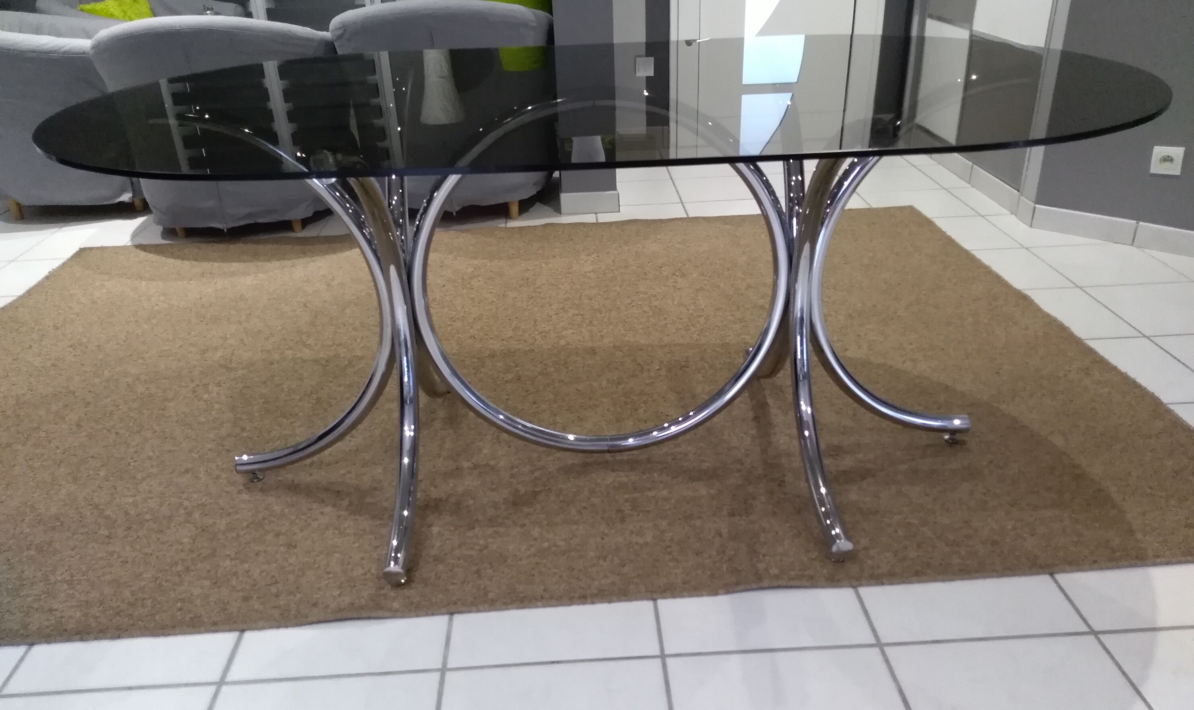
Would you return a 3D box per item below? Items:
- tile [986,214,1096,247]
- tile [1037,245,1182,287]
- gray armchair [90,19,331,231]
[{"bbox_3d":[1.512,-0.418,3.014,0.296,0.010,0.327,-3,27,-1],"label":"tile"},{"bbox_3d":[1.546,-0.272,2.723,0.334,0.010,0.327,-3,27,-1],"label":"tile"},{"bbox_3d":[-1.323,-0.901,3.326,0.790,0.760,0.710,-3,27,-1],"label":"gray armchair"}]

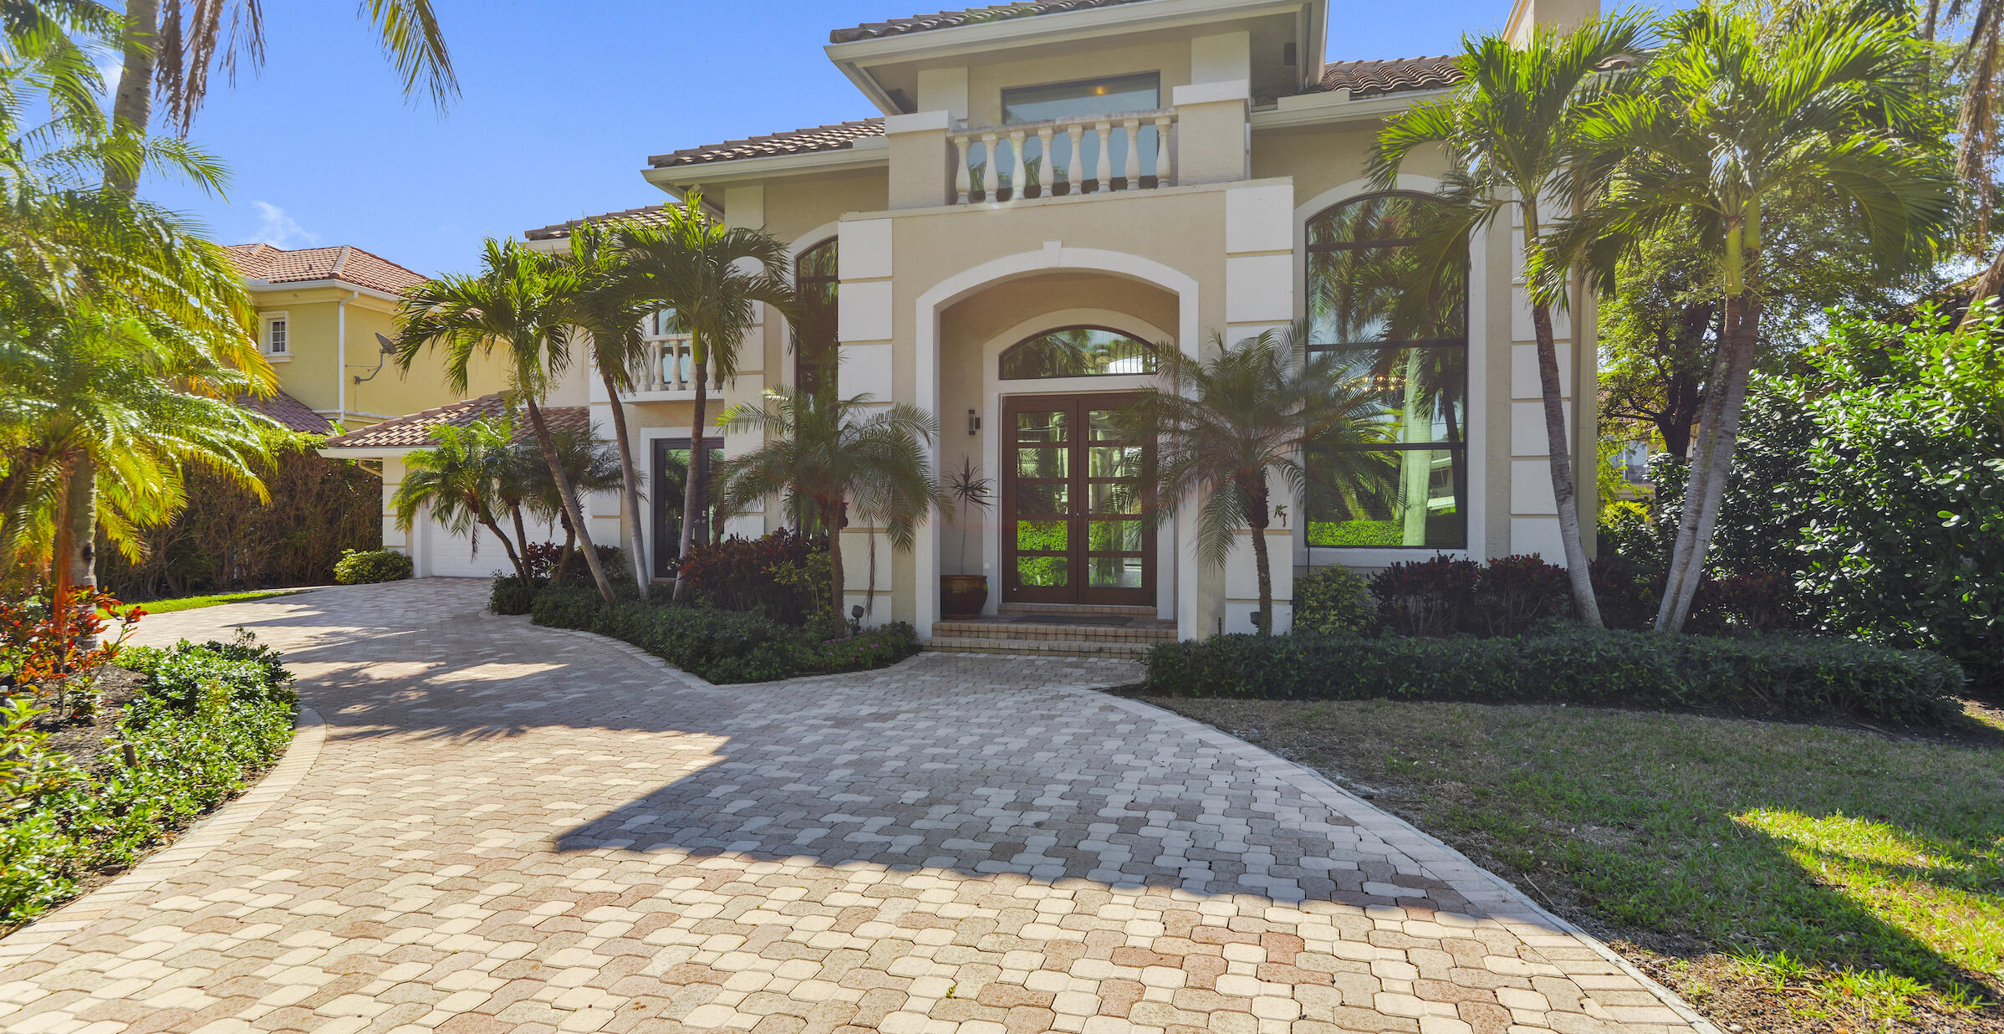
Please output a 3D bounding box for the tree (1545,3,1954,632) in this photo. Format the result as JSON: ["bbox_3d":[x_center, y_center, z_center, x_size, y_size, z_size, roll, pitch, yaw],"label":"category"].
[{"bbox_3d":[6.450,-1.620,9.400,3.100,6.000,3.000,0,0,0],"label":"tree"}]

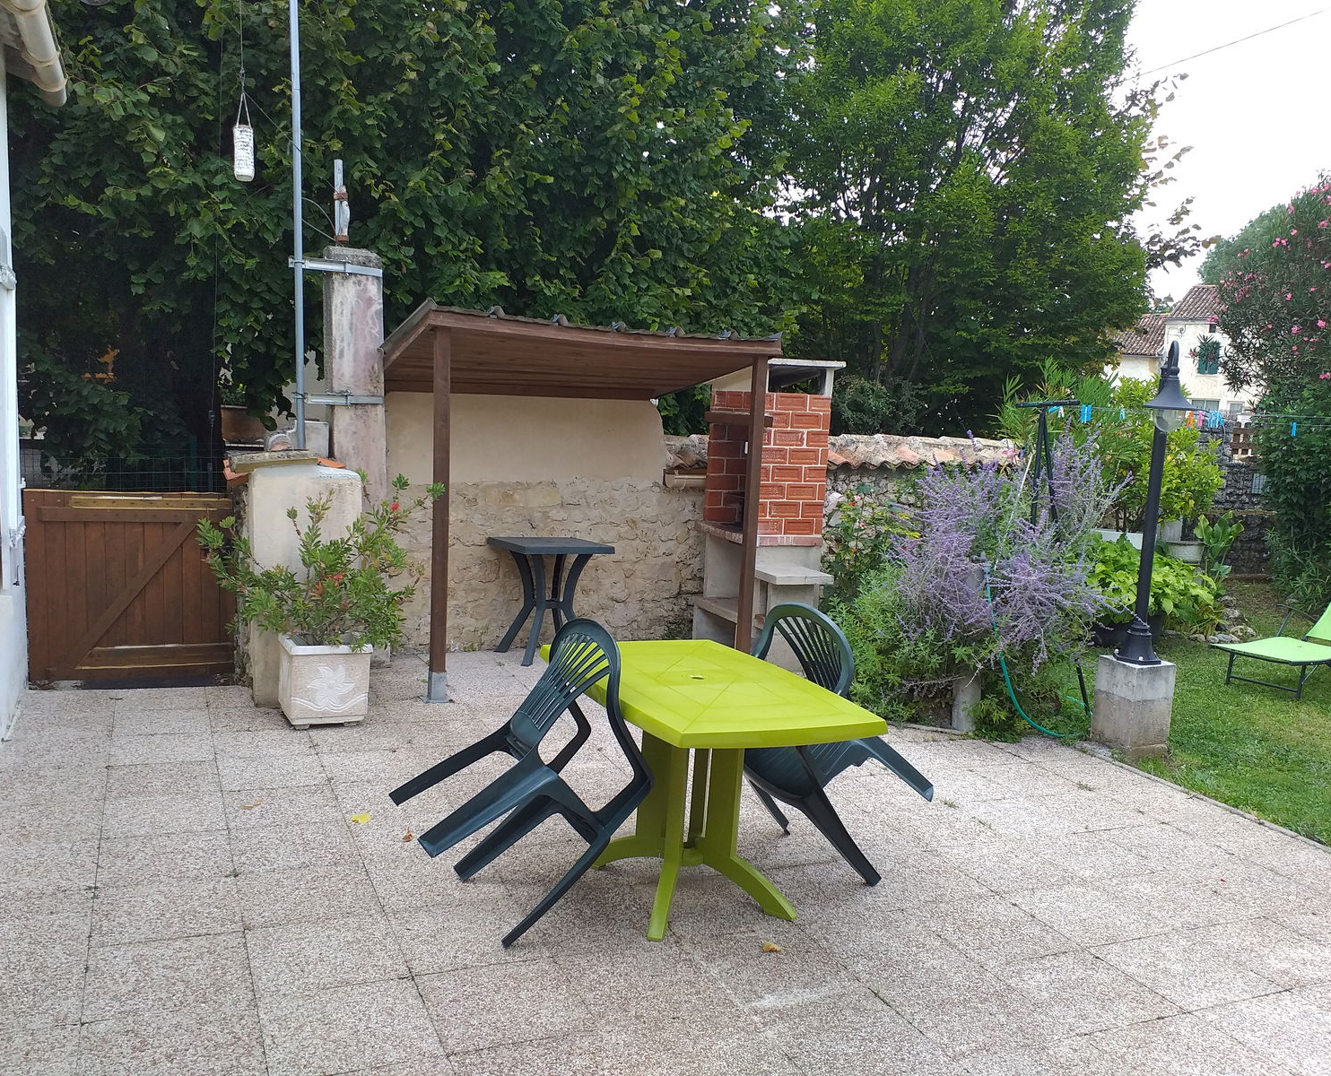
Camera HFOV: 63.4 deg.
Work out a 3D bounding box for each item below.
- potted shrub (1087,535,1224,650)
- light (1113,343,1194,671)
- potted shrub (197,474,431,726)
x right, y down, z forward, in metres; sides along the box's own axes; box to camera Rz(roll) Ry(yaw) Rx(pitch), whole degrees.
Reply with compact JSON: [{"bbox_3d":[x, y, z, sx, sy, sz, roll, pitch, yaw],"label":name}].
[{"bbox_3d":[3.751,0.397,8.258,0.980,0.828,0.880,7,9,23],"label":"potted shrub"},{"bbox_3d":[2.620,-0.176,5.761,0.290,1.725,0.400,2,9,2],"label":"light"},{"bbox_3d":[-1.705,0.304,5.230,1.030,1.216,0.900,0,9,-25],"label":"potted shrub"}]

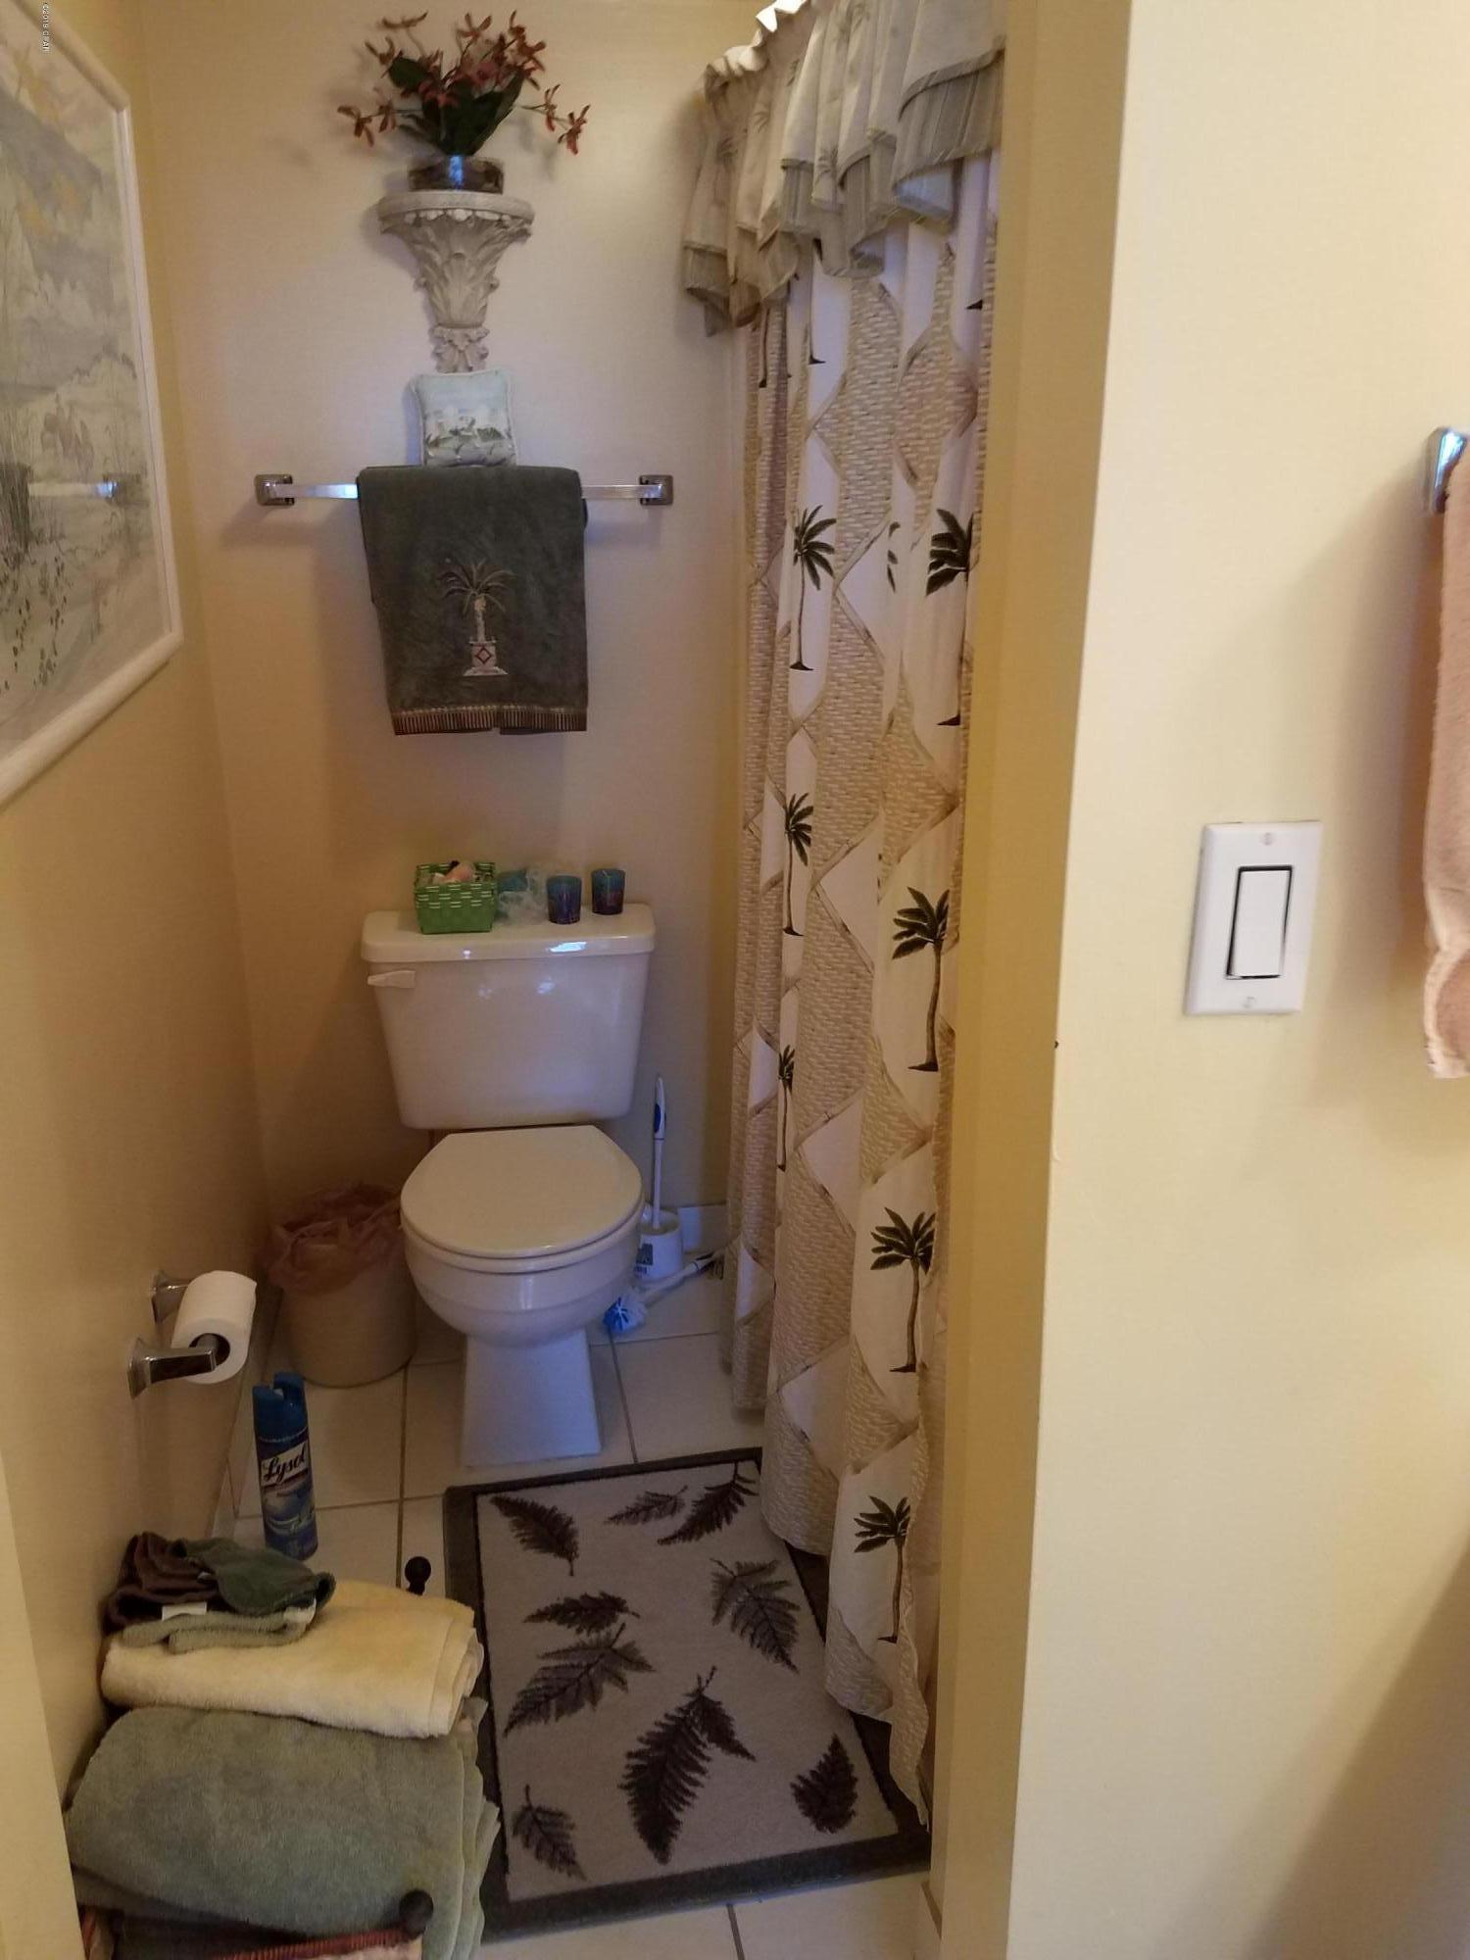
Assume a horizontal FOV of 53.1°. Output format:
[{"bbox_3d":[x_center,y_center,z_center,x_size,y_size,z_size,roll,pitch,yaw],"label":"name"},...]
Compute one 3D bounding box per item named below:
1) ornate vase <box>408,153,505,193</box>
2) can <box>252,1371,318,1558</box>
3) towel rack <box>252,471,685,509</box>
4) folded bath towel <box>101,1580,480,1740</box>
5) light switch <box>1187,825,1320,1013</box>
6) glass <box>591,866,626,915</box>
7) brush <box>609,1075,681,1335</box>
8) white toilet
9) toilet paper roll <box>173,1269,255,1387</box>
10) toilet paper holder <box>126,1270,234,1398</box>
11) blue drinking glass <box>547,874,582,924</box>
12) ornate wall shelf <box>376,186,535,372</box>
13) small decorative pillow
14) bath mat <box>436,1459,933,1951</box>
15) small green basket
[{"bbox_3d":[-0.394,-1.135,2.079,0.135,0.052,0.135,-4,19,-10],"label":"ornate vase"},{"bbox_3d":[-0.610,0.664,1.997,0.067,0.244,0.067,-7,20,-19],"label":"can"},{"bbox_3d":[-0.405,-0.748,2.252,0.630,0.052,0.078,-4,19,-10],"label":"towel rack"},{"bbox_3d":[-0.385,0.597,1.304,0.305,0.075,0.140,1,19,6],"label":"folded bath towel"},{"bbox_3d":[0.301,-0.032,0.844,0.070,0.114,0.008,-2,17,-5],"label":"light switch"},{"bbox_3d":[-0.210,-0.152,2.442,0.057,0.070,0.057,-4,19,-10],"label":"glass"},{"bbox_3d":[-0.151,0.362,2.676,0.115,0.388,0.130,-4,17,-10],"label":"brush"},{"bbox_3d":[-0.334,0.319,2.275,0.456,0.713,0.662,-2,19,-6],"label":"white toilet"},{"bbox_3d":[-0.558,0.372,1.586,0.081,0.081,0.101,-4,19,-10],"label":"toilet paper roll"},{"bbox_3d":[-0.606,0.386,1.622,0.082,0.052,0.195,-4,17,-10],"label":"toilet paper holder"},{"bbox_3d":[-0.280,-0.131,2.421,0.056,0.070,0.056,-4,17,-10],"label":"blue drinking glass"},{"bbox_3d":[-0.412,-1.042,2.216,0.224,0.247,0.115,-4,17,-10],"label":"ornate wall shelf"},{"bbox_3d":[-0.404,-0.838,2.214,0.148,0.145,0.050,-4,19,-10],"label":"small decorative pillow"},{"bbox_3d":[-0.095,0.818,1.824,0.488,0.012,0.742,-4,17,-10],"label":"bath mat"},{"bbox_3d":[-0.452,-0.130,2.400,0.127,0.083,0.140,-2,17,-7],"label":"small green basket"}]

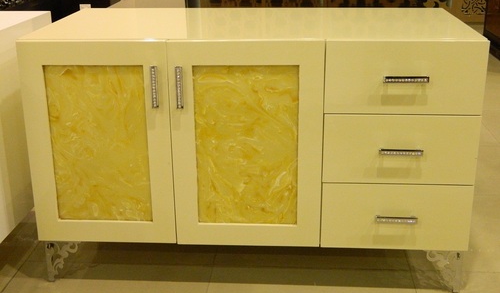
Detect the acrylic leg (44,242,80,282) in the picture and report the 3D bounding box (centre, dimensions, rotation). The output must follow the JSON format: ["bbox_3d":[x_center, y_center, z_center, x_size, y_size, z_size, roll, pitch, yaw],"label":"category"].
[{"bbox_3d":[-0.544,0.333,1.995,0.098,0.142,0.034,1,19,4],"label":"acrylic leg"}]

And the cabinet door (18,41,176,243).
[{"bbox_3d":[-0.408,0.001,1.848,0.398,0.580,0.040,1,19,4],"label":"cabinet door"}]

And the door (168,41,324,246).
[{"bbox_3d":[-0.007,0.006,1.822,0.406,0.580,0.040,1,19,4],"label":"door"}]

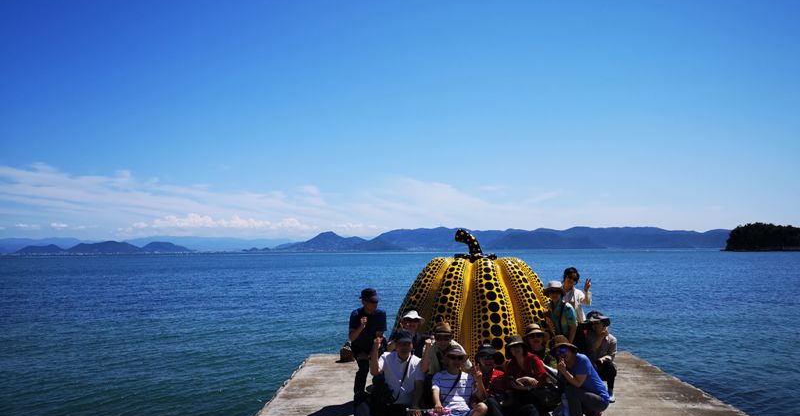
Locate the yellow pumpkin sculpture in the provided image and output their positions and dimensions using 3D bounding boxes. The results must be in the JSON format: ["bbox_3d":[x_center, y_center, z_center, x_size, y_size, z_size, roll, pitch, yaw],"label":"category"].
[{"bbox_3d":[1.087,1.281,8.666,2.500,2.000,2.500,-1,-4,7],"label":"yellow pumpkin sculpture"}]

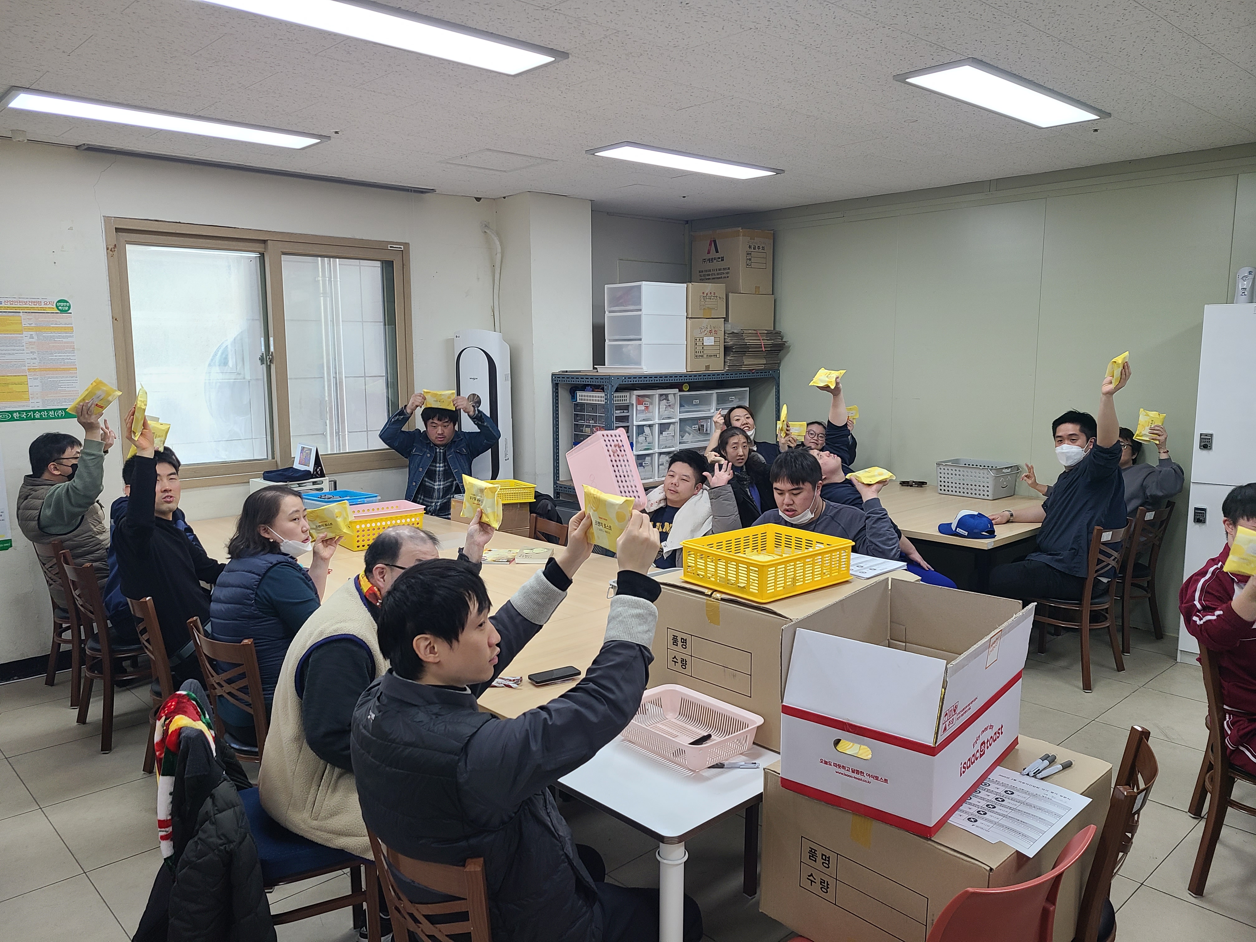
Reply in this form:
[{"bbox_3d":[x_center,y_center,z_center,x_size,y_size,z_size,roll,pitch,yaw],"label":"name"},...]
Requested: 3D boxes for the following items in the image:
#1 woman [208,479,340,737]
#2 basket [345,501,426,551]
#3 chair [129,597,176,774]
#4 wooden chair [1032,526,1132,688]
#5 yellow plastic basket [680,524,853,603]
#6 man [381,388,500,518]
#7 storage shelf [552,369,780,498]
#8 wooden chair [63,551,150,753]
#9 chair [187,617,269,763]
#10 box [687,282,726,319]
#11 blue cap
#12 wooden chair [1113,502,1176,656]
[{"bbox_3d":[-1.088,0.653,3.189,0.620,1.240,0.500,-7,10,-43],"label":"woman"},{"bbox_3d":[-1.238,0.270,4.644,0.392,0.160,0.275,-7,10,-40],"label":"basket"},{"bbox_3d":[-1.629,0.798,3.627,0.470,0.810,0.450,-6,10,-38],"label":"chair"},{"bbox_3d":[2.232,0.622,4.768,0.450,0.810,0.470,-7,10,-43],"label":"wooden chair"},{"bbox_3d":[0.376,0.245,2.565,0.352,0.104,0.322,-6,10,-38],"label":"yellow plastic basket"},{"bbox_3d":[-1.162,0.252,5.641,0.740,1.430,0.680,1,8,7],"label":"man"},{"bbox_3d":[0.327,0.021,7.030,1.770,1.510,0.610,-7,10,-42],"label":"storage shelf"},{"bbox_3d":[-2.162,0.731,4.163,0.470,0.810,0.450,-7,10,-43],"label":"wooden chair"},{"bbox_3d":[-1.162,0.874,3.202,0.450,0.800,0.480,6,10,41],"label":"chair"},{"bbox_3d":[0.409,-1.202,6.712,0.363,0.228,0.440,-7,10,-43],"label":"box"},{"bbox_3d":[1.720,0.265,4.816,0.265,0.122,0.172,1,8,7],"label":"blue cap"},{"bbox_3d":[2.794,0.562,5.495,0.430,0.820,0.500,-6,10,-37],"label":"wooden chair"}]

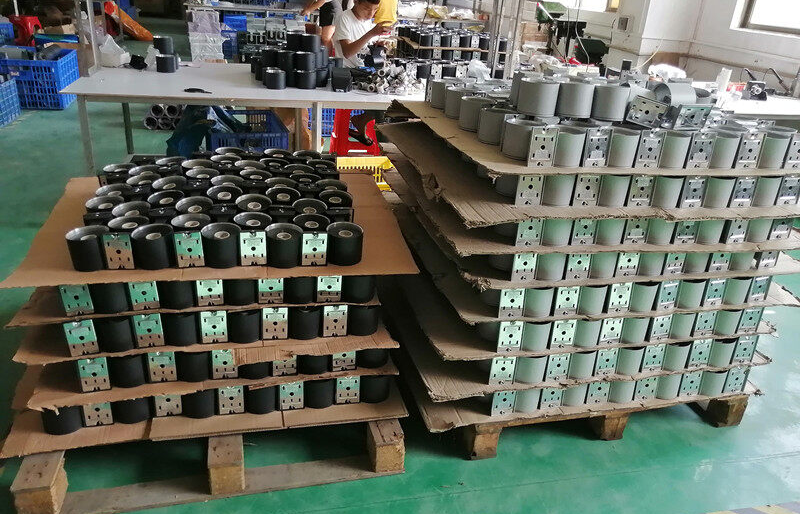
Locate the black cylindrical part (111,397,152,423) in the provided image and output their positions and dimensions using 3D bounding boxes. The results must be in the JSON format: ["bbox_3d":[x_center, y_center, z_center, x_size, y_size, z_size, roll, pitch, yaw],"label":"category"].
[{"bbox_3d":[-0.853,0.453,1.933,0.123,0.105,0.123,-2,26,-12],"label":"black cylindrical part"}]

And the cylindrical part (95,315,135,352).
[{"bbox_3d":[-0.882,0.221,1.861,0.109,0.103,0.109,-3,25,-14],"label":"cylindrical part"}]

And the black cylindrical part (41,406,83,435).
[{"bbox_3d":[-1.054,0.474,1.863,0.109,0.103,0.109,-3,25,-14],"label":"black cylindrical part"}]

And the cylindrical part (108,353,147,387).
[{"bbox_3d":[-0.857,0.336,1.913,0.123,0.105,0.123,-2,26,-13],"label":"cylindrical part"}]

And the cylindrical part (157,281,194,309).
[{"bbox_3d":[-0.697,0.092,1.878,0.109,0.103,0.109,-3,25,-14],"label":"cylindrical part"}]

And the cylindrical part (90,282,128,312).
[{"bbox_3d":[-0.895,0.101,1.875,0.123,0.105,0.123,-2,26,-13],"label":"cylindrical part"}]

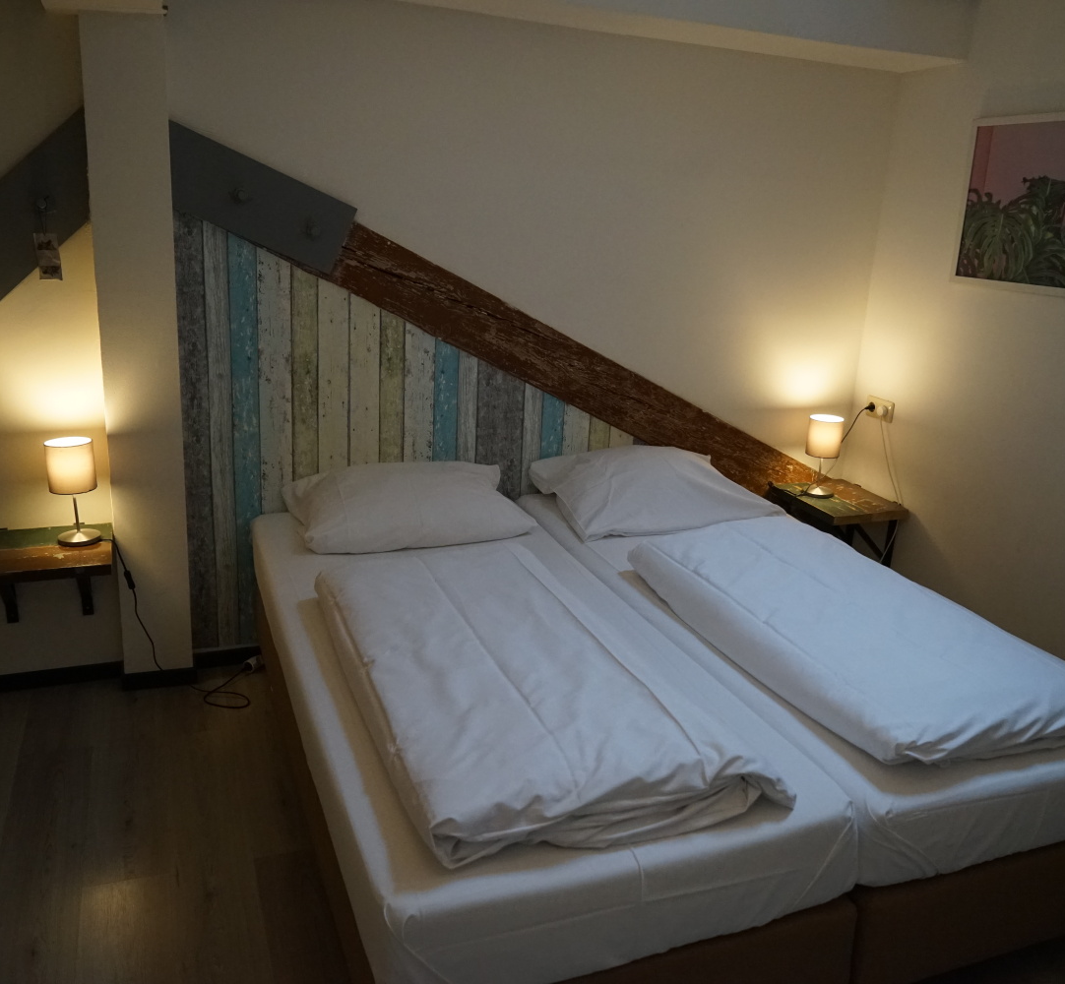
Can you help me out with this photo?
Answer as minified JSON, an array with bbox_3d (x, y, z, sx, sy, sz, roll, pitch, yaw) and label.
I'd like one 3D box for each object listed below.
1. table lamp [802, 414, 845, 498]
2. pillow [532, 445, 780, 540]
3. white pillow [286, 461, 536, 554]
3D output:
[{"bbox_3d":[1.149,-0.135,3.883,0.130,0.312,0.130,-3,19,-21],"label":"table lamp"},{"bbox_3d":[0.463,-0.031,3.537,0.790,0.198,0.445,-5,18,-26],"label":"pillow"},{"bbox_3d":[-0.388,0.030,3.211,0.751,0.173,0.435,-5,18,-25],"label":"white pillow"}]

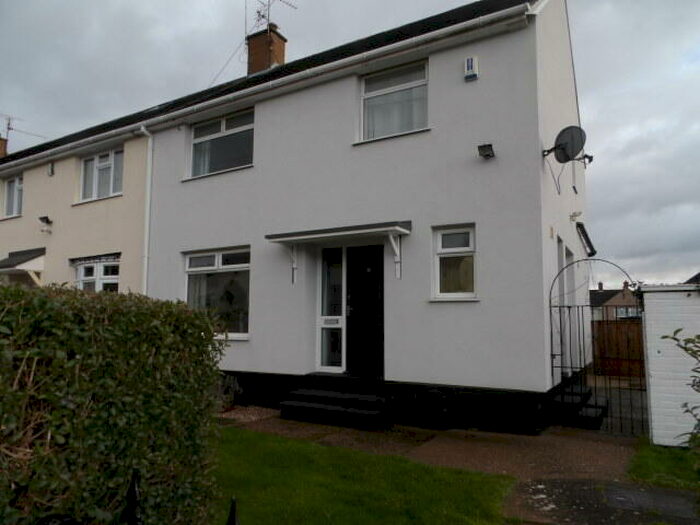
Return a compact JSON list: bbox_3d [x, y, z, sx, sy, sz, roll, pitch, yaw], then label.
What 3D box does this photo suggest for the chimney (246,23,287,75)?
[{"bbox_3d":[-2.323,-5.787,13.592,0.800,1.360,0.640,-3,-7,30],"label":"chimney"}]

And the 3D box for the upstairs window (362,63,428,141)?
[{"bbox_3d":[0.677,-2.487,7.590,1.160,1.110,0.120,-3,-7,30],"label":"upstairs window"}]

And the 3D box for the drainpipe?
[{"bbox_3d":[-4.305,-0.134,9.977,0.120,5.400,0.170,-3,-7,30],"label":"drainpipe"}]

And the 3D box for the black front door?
[{"bbox_3d":[0.253,0.743,7.526,0.780,2.020,0.090,-3,-7,30],"label":"black front door"}]

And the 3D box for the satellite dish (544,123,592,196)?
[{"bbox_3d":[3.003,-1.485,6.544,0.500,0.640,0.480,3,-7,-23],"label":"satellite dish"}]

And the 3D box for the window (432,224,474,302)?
[{"bbox_3d":[1.474,0.014,6.793,0.610,1.050,0.110,-3,-7,30],"label":"window"}]

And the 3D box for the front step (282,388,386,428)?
[{"bbox_3d":[-0.196,2.130,7.112,1.640,0.340,0.600,-3,-7,30],"label":"front step"}]

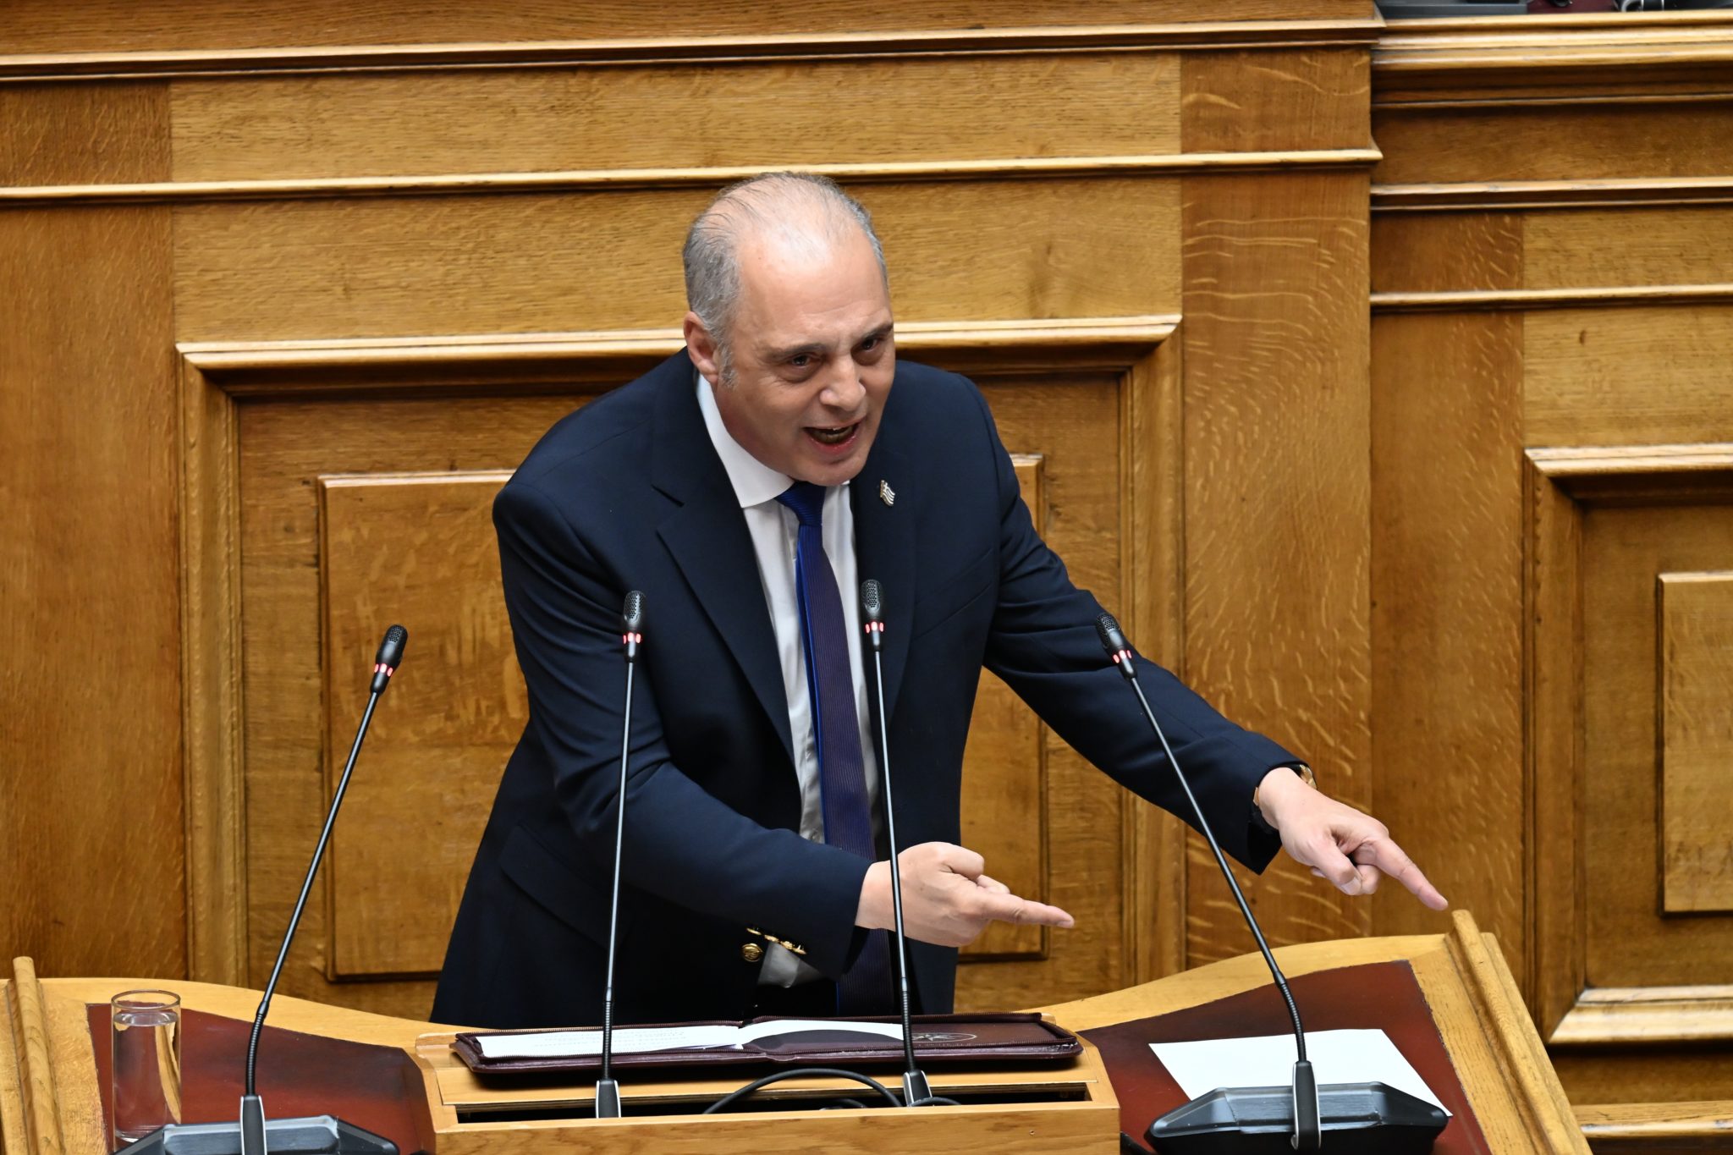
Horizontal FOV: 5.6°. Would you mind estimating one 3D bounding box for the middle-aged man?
[{"bbox_3d":[0.065,0.444,15.730,0.760,1.680,0.700,-7,16,-21],"label":"middle-aged man"}]

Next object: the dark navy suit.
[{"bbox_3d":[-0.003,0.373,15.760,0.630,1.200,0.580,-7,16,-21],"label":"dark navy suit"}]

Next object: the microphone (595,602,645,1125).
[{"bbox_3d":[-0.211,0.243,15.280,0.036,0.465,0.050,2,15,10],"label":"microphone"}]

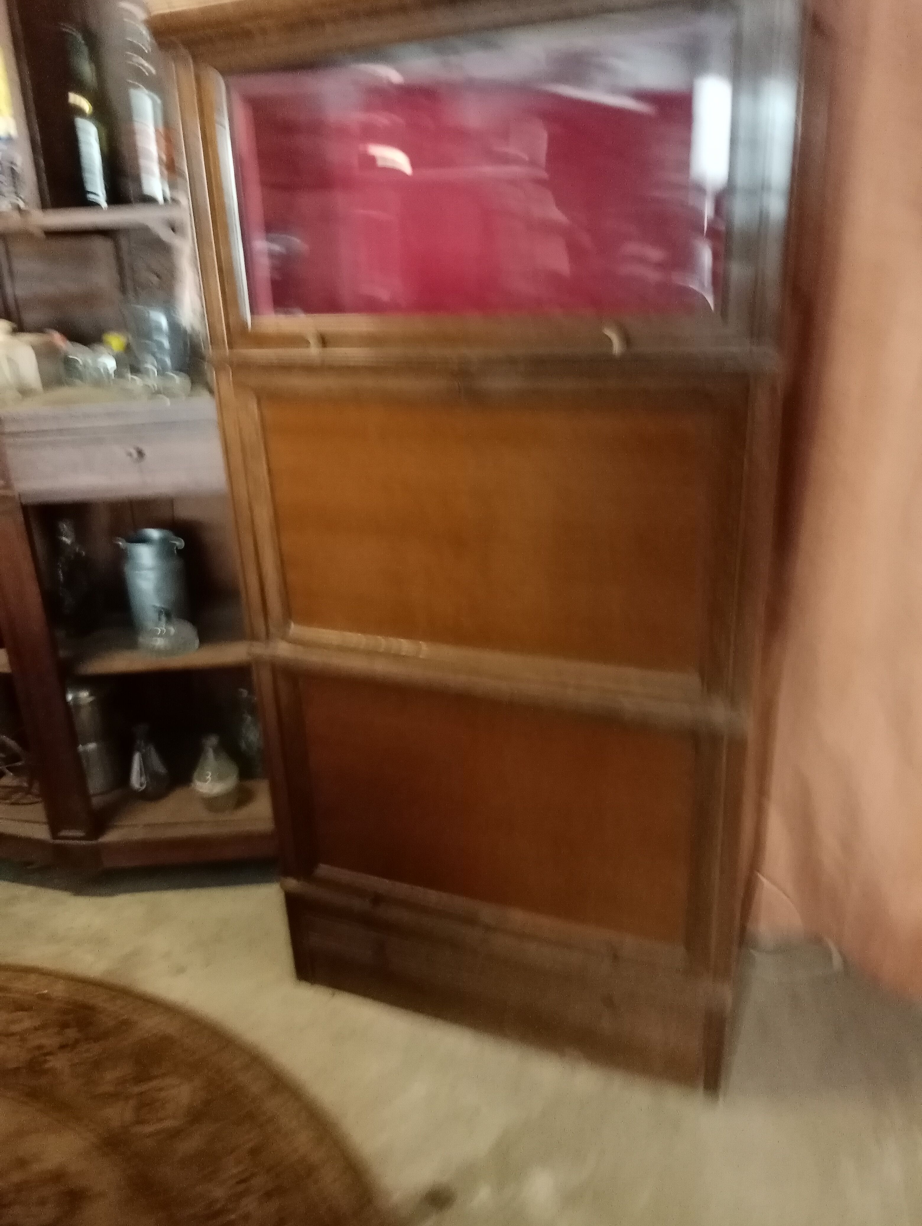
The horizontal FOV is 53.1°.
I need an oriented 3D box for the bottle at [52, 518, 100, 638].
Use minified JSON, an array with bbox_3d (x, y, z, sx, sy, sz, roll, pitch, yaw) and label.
[{"bbox_3d":[-0.821,-0.073,1.971,0.074,0.234,0.074,-3,20,-3],"label":"bottle"}]

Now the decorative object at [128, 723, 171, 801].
[{"bbox_3d":[-0.713,0.331,2.105,0.091,0.182,0.091,-3,20,-3],"label":"decorative object"}]

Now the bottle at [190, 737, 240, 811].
[{"bbox_3d":[-0.550,0.348,2.054,0.098,0.172,0.098,-3,20,-3],"label":"bottle"}]

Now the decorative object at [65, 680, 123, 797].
[{"bbox_3d":[-0.850,0.285,2.130,0.101,0.261,0.101,-3,20,-3],"label":"decorative object"}]

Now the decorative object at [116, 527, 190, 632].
[{"bbox_3d":[-0.656,-0.069,1.969,0.143,0.214,0.123,-3,20,-3],"label":"decorative object"}]

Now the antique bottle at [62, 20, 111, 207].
[{"bbox_3d":[-0.736,-0.963,1.790,0.066,0.317,0.066,-3,20,-3],"label":"antique bottle"}]

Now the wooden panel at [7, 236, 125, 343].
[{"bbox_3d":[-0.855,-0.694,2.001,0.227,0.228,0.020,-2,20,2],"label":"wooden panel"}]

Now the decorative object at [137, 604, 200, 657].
[{"bbox_3d":[-0.606,0.023,1.901,0.128,0.084,0.128,-3,20,-3],"label":"decorative object"}]

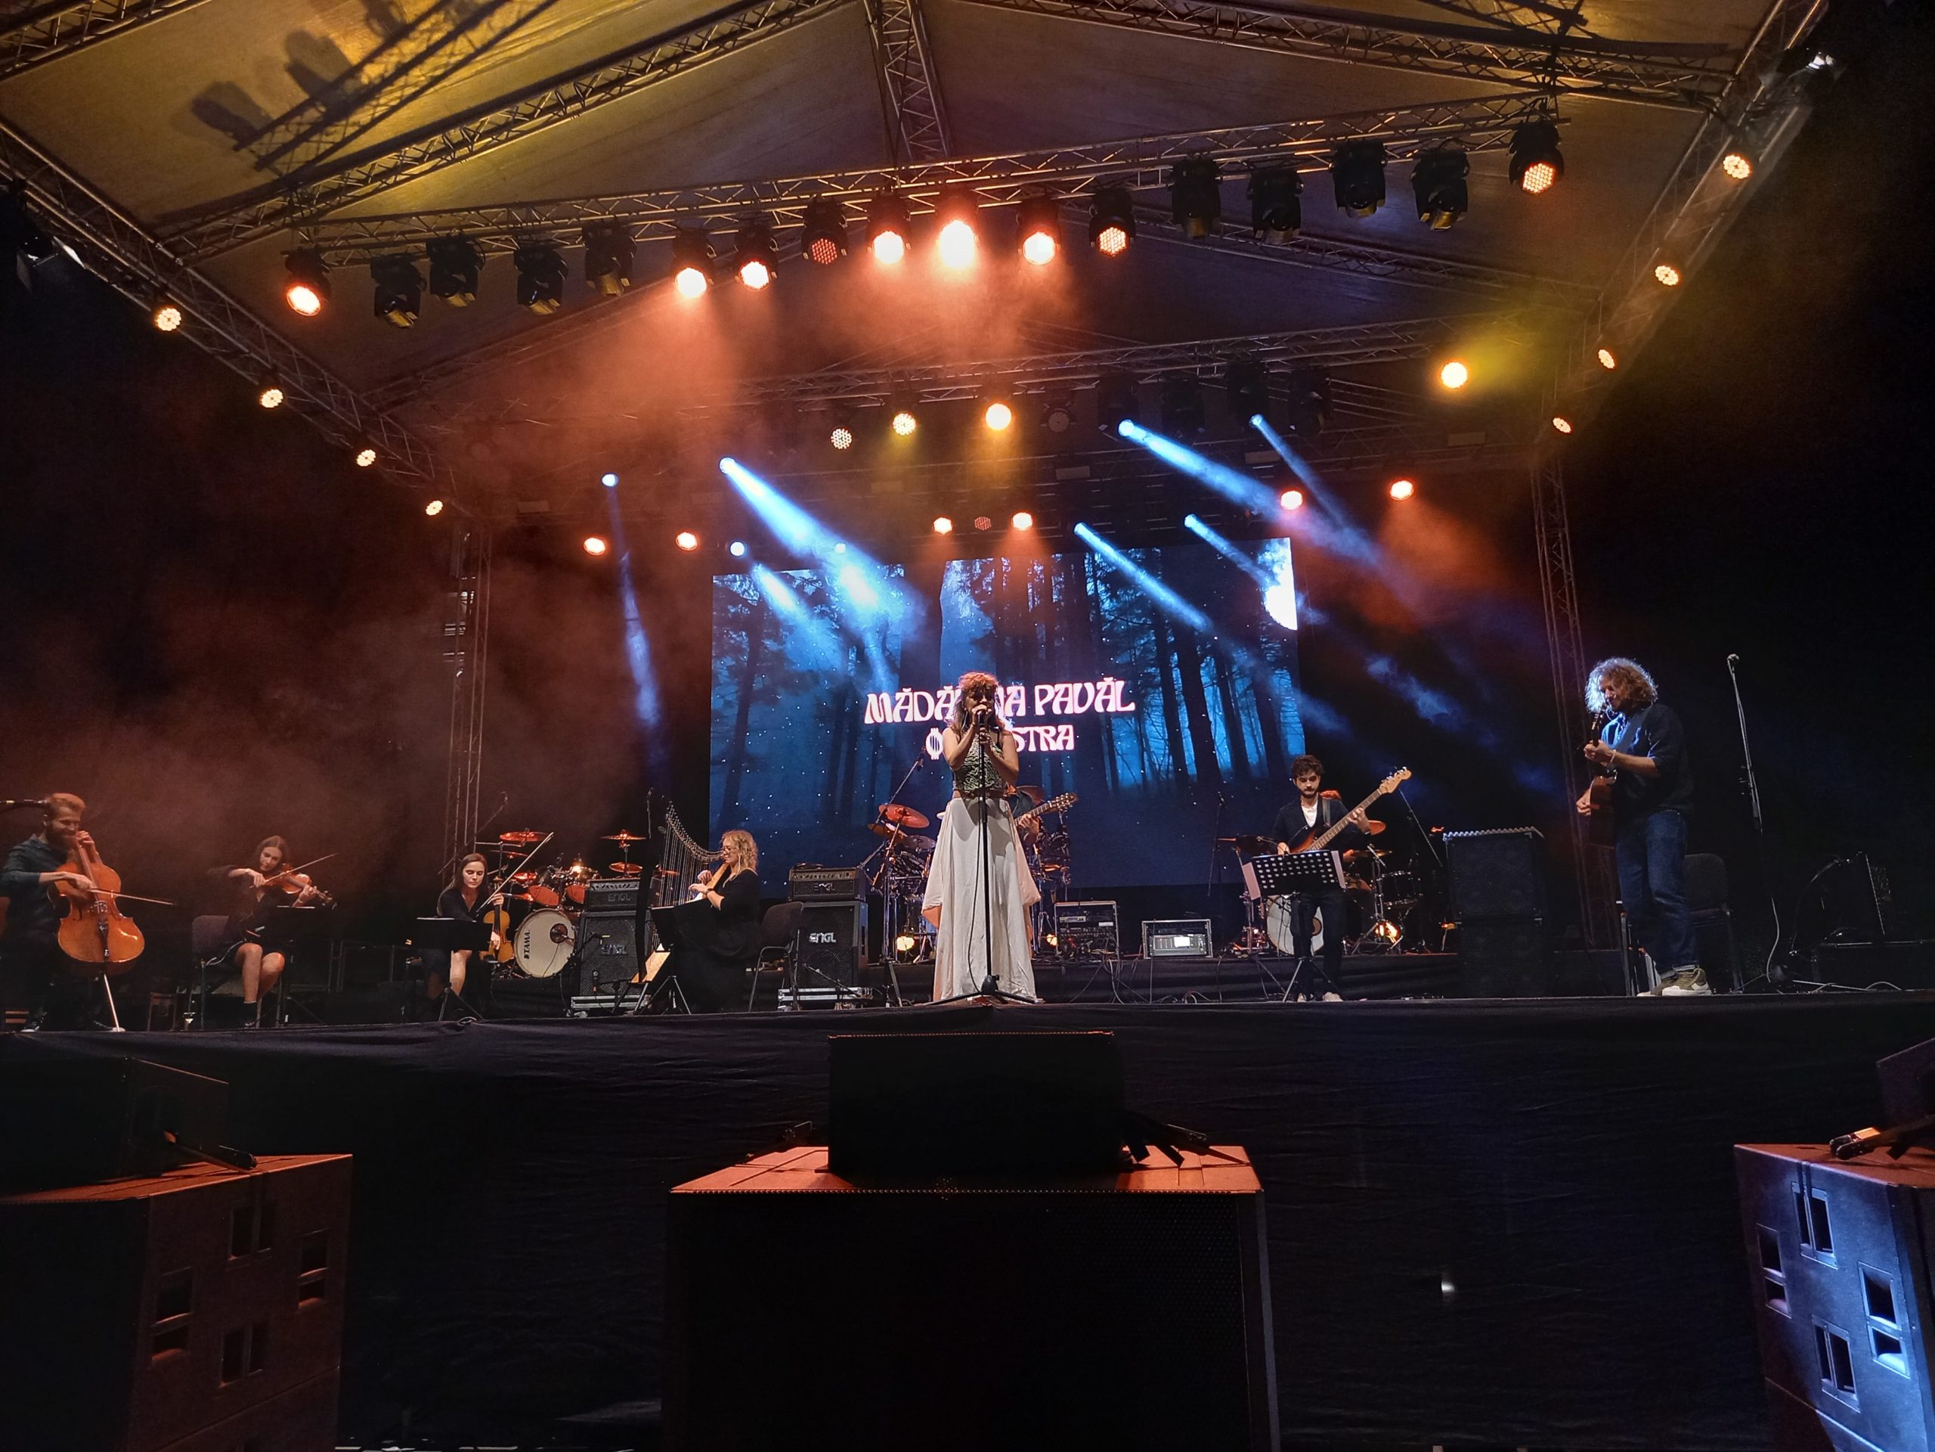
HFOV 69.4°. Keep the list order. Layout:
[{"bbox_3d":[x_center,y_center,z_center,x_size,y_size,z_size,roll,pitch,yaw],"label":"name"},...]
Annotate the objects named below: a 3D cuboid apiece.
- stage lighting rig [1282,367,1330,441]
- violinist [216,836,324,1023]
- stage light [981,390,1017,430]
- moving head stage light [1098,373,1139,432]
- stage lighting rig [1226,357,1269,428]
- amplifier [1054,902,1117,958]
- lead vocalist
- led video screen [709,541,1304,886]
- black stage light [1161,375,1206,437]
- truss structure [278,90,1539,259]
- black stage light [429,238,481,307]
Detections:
[{"bbox_3d":[3.252,-3.125,13.414,0.380,0.590,0.340,0,-11,-4],"label":"stage lighting rig"},{"bbox_3d":[-4.655,1.349,9.265,0.660,1.270,0.780,8,-15,-39],"label":"violinist"},{"bbox_3d":[0.308,-3.100,13.652,0.320,0.400,0.300,-2,-1,5],"label":"stage light"},{"bbox_3d":[1.442,-3.106,13.428,0.370,0.560,0.340,2,-12,-13],"label":"moving head stage light"},{"bbox_3d":[2.642,-3.178,13.250,0.360,0.540,0.320,2,-13,-17],"label":"stage lighting rig"},{"bbox_3d":[1.030,1.771,12.100,0.540,0.490,0.420,-3,-12,7],"label":"amplifier"},{"bbox_3d":[0.063,0.555,6.961,0.580,1.680,0.450,-2,-11,4],"label":"lead vocalist"},{"bbox_3d":[0.351,-0.074,16.052,6.856,3.892,0.180,-3,-12,8],"label":"led video screen"},{"bbox_3d":[2.078,-3.079,13.500,0.370,0.480,0.330,-3,-12,6],"label":"black stage light"},{"bbox_3d":[-0.605,-4.186,10.961,10.005,0.300,0.300,-3,-12,8],"label":"truss structure"},{"bbox_3d":[-4.126,-3.654,11.234,0.370,0.490,0.290,-3,-12,8],"label":"black stage light"}]

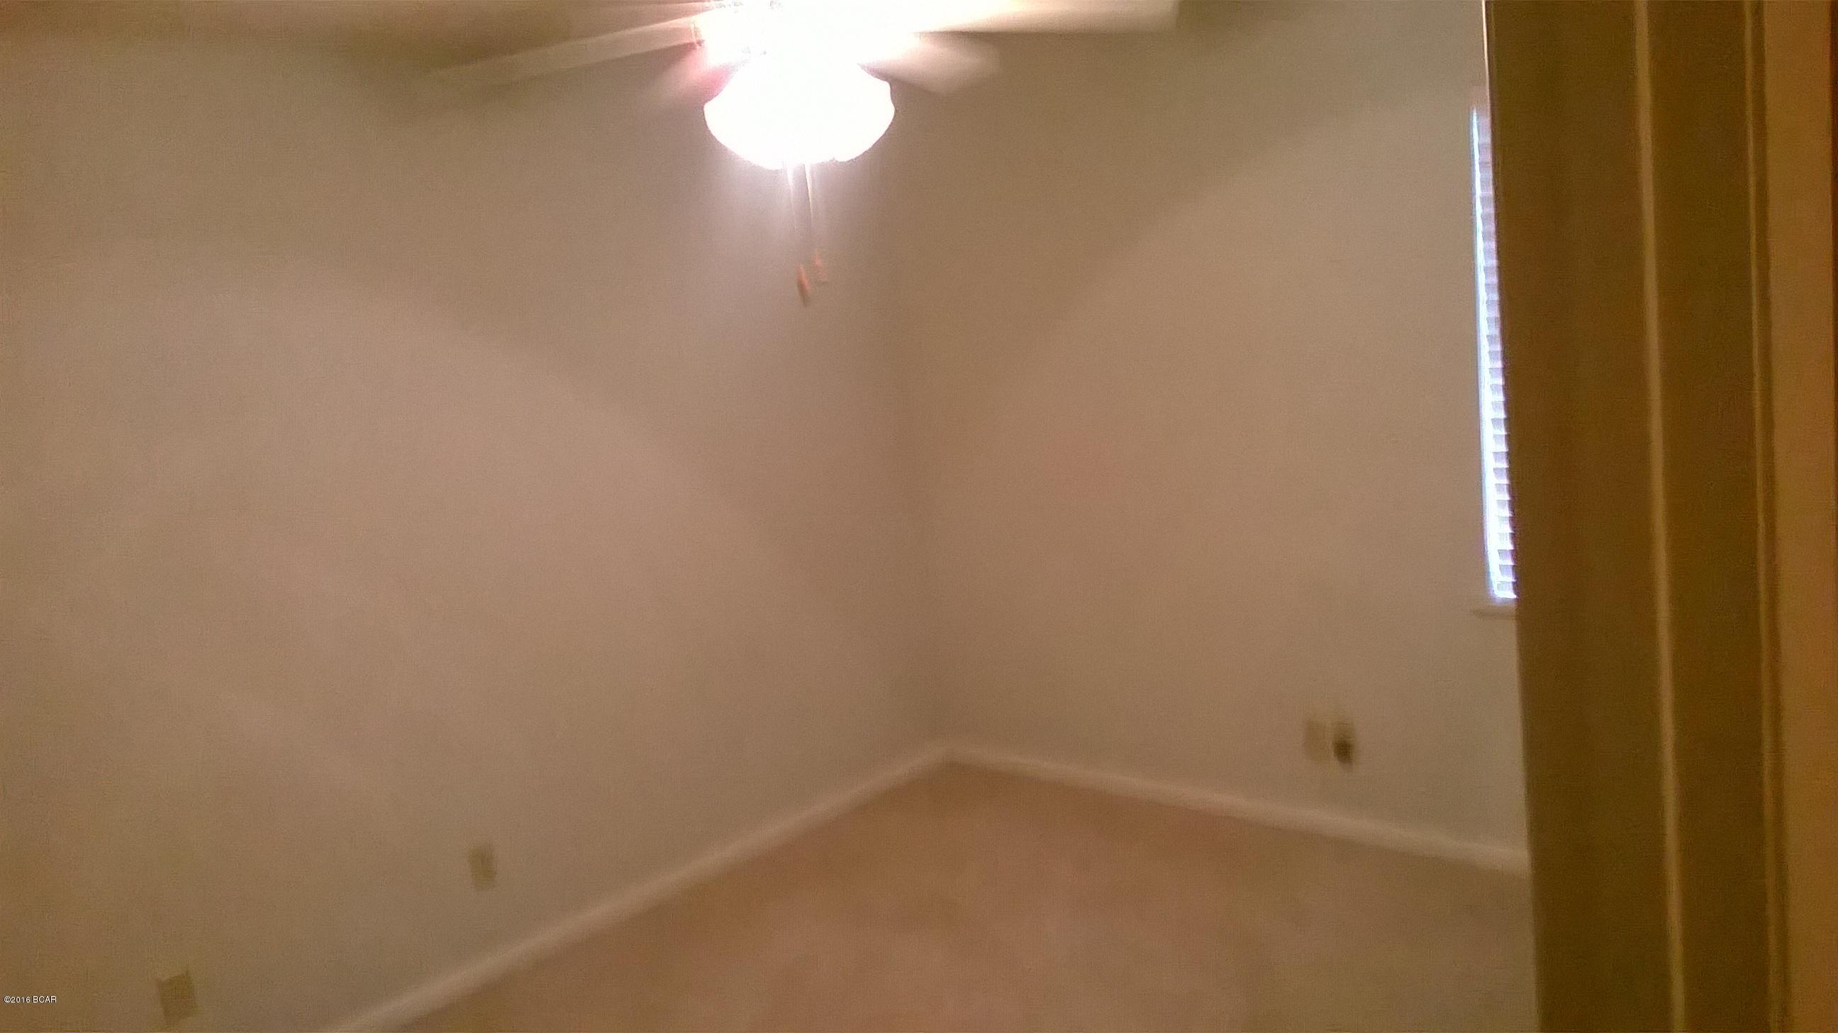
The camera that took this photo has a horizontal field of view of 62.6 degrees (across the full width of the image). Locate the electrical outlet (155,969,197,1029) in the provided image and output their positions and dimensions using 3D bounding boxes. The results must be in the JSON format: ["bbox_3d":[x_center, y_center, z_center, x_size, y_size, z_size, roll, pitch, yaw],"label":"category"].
[{"bbox_3d":[-1.689,1.097,3.440,0.010,0.115,0.071,2,13,43],"label":"electrical outlet"}]

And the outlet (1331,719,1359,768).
[{"bbox_3d":[1.178,0.627,4.190,0.071,0.115,0.010,2,13,43],"label":"outlet"}]

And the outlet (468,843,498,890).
[{"bbox_3d":[-1.153,0.927,3.998,0.010,0.115,0.071,2,13,43],"label":"outlet"}]

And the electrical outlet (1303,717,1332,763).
[{"bbox_3d":[1.119,0.628,4.248,0.071,0.115,0.010,2,13,43],"label":"electrical outlet"}]

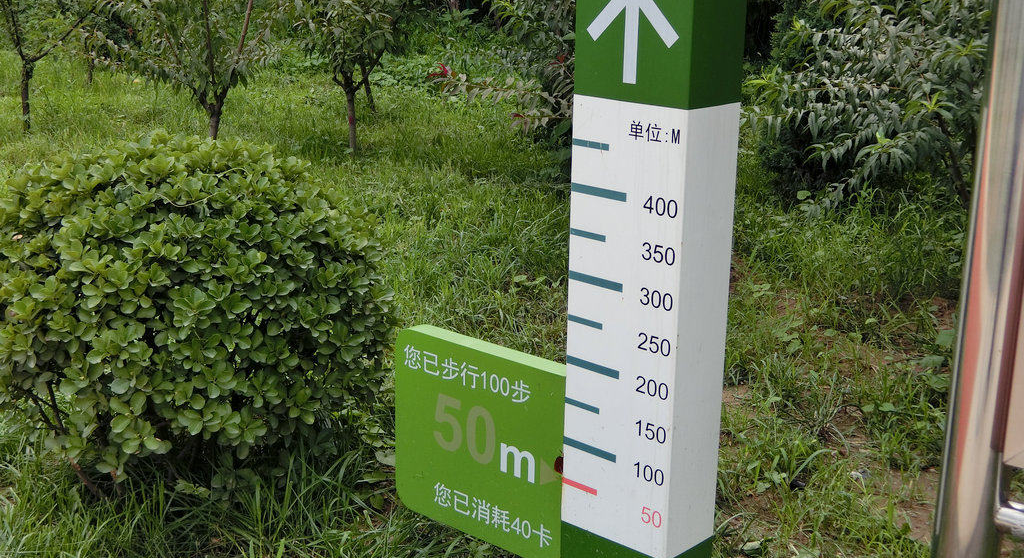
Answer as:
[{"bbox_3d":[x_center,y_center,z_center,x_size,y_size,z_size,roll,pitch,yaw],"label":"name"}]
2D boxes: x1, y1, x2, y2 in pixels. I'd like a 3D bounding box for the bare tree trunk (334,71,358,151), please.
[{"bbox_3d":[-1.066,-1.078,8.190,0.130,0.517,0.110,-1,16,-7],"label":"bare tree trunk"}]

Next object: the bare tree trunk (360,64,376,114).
[{"bbox_3d":[-1.105,-1.469,9.817,0.085,0.393,0.085,-12,17,-3],"label":"bare tree trunk"}]

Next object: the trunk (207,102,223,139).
[{"bbox_3d":[-1.834,-0.905,7.814,0.100,0.371,0.090,-3,16,-13],"label":"trunk"}]

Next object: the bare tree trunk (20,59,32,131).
[{"bbox_3d":[-3.350,-1.258,8.776,0.085,0.482,0.085,-5,17,-20],"label":"bare tree trunk"}]

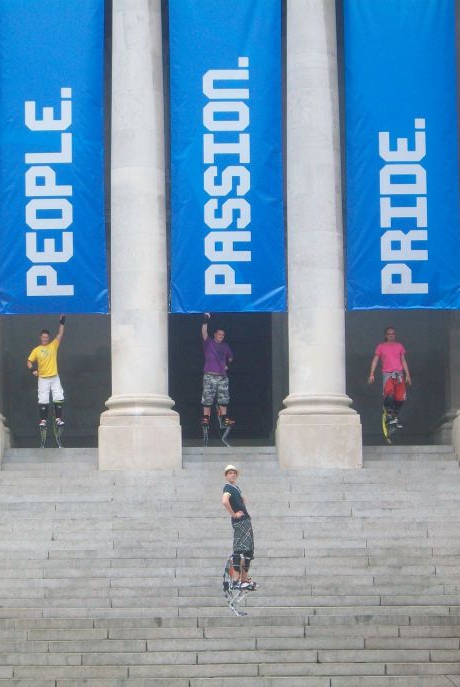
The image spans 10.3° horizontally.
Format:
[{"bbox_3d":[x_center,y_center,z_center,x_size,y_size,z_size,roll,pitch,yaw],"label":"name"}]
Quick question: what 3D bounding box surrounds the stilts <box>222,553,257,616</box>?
[{"bbox_3d":[0.144,3.358,35.400,0.420,0.890,0.360,-2,-7,15],"label":"stilts"}]

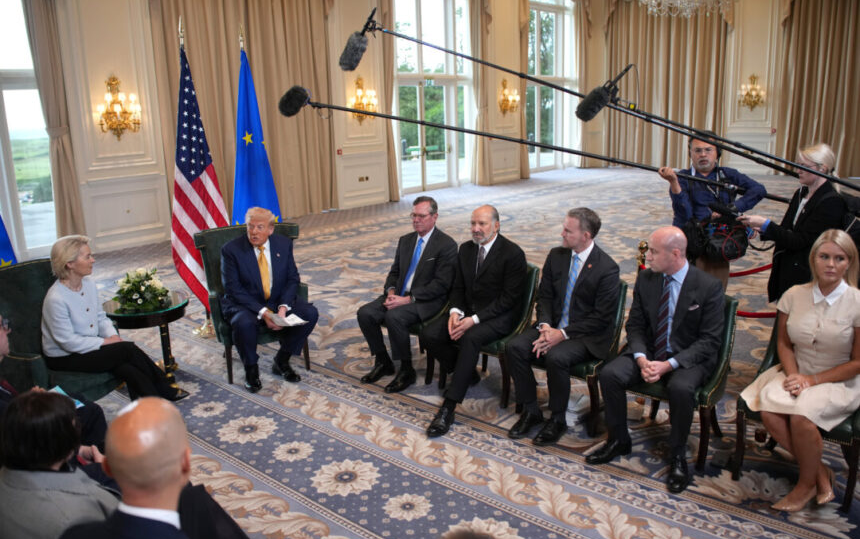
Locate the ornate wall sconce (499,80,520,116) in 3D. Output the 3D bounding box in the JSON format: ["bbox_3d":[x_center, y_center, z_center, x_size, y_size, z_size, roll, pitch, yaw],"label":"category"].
[{"bbox_3d":[2.242,-4.673,18.188,0.376,1.034,0.639,9,17,40],"label":"ornate wall sconce"}]

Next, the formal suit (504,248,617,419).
[{"bbox_3d":[0.852,0.340,4.157,0.600,0.970,0.760,8,16,41],"label":"formal suit"}]

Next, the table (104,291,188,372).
[{"bbox_3d":[-2.159,0.553,5.185,0.680,0.600,0.680,-8,13,-22],"label":"table"}]

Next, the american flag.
[{"bbox_3d":[-2.015,-0.802,5.897,0.536,2.312,0.338,-7,14,-18],"label":"american flag"}]

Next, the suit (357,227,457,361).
[{"bbox_3d":[-0.127,0.206,4.967,0.750,0.960,0.600,-14,17,-43],"label":"suit"}]

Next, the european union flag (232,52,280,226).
[{"bbox_3d":[-1.614,-0.914,6.368,0.526,2.256,0.338,-6,13,-13],"label":"european union flag"}]

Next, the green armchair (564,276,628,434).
[{"bbox_3d":[0.903,0.471,4.185,0.573,0.891,0.583,9,17,40],"label":"green armchair"}]

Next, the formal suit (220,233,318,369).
[{"bbox_3d":[-1.236,0.226,5.094,0.680,0.970,0.740,-5,13,-12],"label":"formal suit"}]

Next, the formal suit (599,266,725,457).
[{"bbox_3d":[1.270,0.469,3.624,0.620,0.921,0.508,-13,17,-39],"label":"formal suit"}]

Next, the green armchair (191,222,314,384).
[{"bbox_3d":[-1.357,0.227,5.275,0.790,1.060,0.790,-8,14,-22],"label":"green armchair"}]

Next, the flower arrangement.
[{"bbox_3d":[-2.179,0.132,5.005,0.430,0.320,0.410,-8,13,-22],"label":"flower arrangement"}]

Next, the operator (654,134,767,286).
[{"bbox_3d":[1.875,-0.068,4.560,0.700,1.730,0.500,2,13,19],"label":"operator"}]

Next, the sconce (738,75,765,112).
[{"bbox_3d":[8.512,-4.641,17.557,0.658,0.987,0.376,9,17,40],"label":"sconce"}]

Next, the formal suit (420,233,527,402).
[{"bbox_3d":[0.308,0.310,4.422,0.545,0.959,0.686,9,17,40],"label":"formal suit"}]

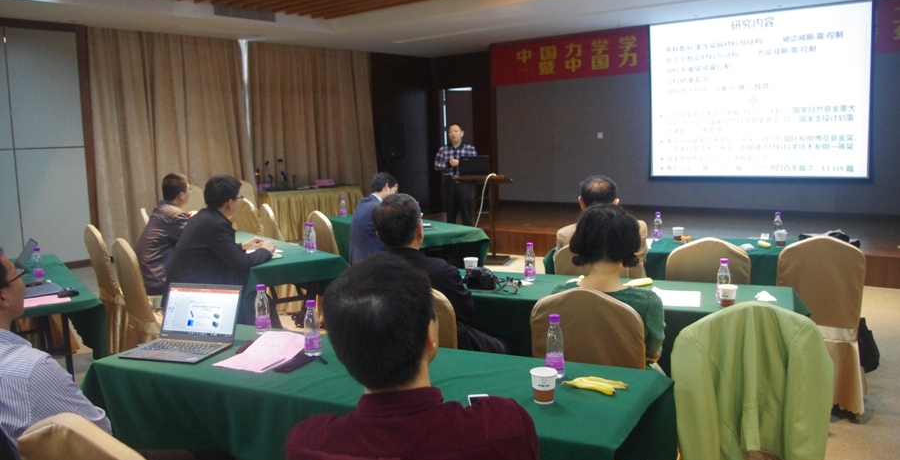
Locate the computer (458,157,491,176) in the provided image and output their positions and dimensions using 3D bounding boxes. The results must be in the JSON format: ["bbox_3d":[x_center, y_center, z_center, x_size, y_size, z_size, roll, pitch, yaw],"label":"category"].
[{"bbox_3d":[0.323,-0.788,9.145,0.370,0.240,0.300,0,7,16],"label":"computer"}]

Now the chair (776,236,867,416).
[{"bbox_3d":[2.011,0.475,4.066,0.430,0.960,0.550,2,8,26],"label":"chair"}]

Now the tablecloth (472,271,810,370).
[{"bbox_3d":[0.670,0.624,3.642,1.920,0.680,0.680,2,8,26],"label":"tablecloth"}]

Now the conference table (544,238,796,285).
[{"bbox_3d":[1.647,0.474,4.878,1.820,0.750,0.640,2,8,26],"label":"conference table"}]

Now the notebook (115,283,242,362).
[{"bbox_3d":[-0.986,0.334,2.765,0.331,0.216,0.323,1,8,17],"label":"notebook"}]

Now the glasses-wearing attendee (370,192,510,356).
[{"bbox_3d":[-0.007,0.465,3.366,0.520,1.250,0.780,4,9,37],"label":"glasses-wearing attendee"}]

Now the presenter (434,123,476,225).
[{"bbox_3d":[0.076,-0.480,9.369,0.540,1.700,0.360,0,7,14],"label":"presenter"}]

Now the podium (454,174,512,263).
[{"bbox_3d":[0.381,-0.117,9.038,0.660,1.050,0.450,1,7,19],"label":"podium"}]

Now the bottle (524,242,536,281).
[{"bbox_3d":[0.412,0.165,3.877,0.060,0.200,0.060,-2,7,0],"label":"bottle"}]

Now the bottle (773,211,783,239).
[{"bbox_3d":[2.178,-0.015,4.980,0.060,0.200,0.060,2,8,27],"label":"bottle"}]

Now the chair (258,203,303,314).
[{"bbox_3d":[-1.430,0.220,6.979,0.560,0.970,0.440,-7,9,-35],"label":"chair"}]

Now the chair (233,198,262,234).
[{"bbox_3d":[-1.955,0.110,7.921,0.560,0.930,0.450,-8,9,-40],"label":"chair"}]

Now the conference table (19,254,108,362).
[{"bbox_3d":[-2.525,0.641,4.378,0.620,0.700,1.880,-6,8,-34],"label":"conference table"}]

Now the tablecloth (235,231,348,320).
[{"bbox_3d":[-1.487,0.429,5.600,0.680,0.600,1.900,-7,9,-34],"label":"tablecloth"}]

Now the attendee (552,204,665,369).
[{"bbox_3d":[0.687,0.494,3.168,0.480,1.230,0.720,1,8,25],"label":"attendee"}]

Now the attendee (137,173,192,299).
[{"bbox_3d":[-1.979,0.230,5.496,0.820,1.300,0.540,-7,9,-36],"label":"attendee"}]

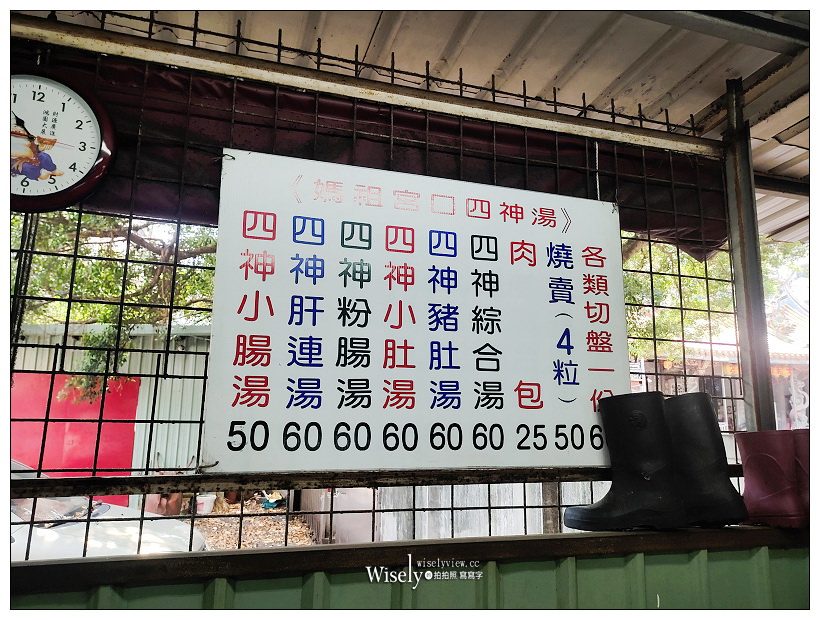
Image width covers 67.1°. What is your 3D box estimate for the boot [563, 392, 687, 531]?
[{"bbox_3d":[0.519,0.364,1.510,0.306,0.328,0.118,2,-10,-8],"label":"boot"}]

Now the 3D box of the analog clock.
[{"bbox_3d":[-0.758,-0.345,1.240,0.306,0.306,0.050,4,-10,-18],"label":"analog clock"}]

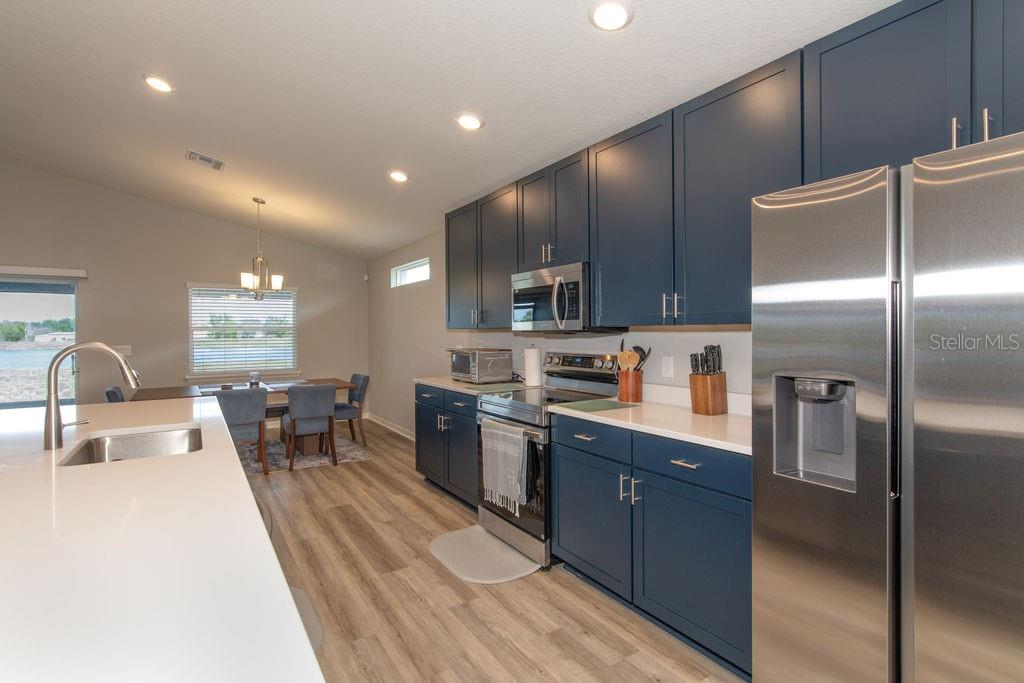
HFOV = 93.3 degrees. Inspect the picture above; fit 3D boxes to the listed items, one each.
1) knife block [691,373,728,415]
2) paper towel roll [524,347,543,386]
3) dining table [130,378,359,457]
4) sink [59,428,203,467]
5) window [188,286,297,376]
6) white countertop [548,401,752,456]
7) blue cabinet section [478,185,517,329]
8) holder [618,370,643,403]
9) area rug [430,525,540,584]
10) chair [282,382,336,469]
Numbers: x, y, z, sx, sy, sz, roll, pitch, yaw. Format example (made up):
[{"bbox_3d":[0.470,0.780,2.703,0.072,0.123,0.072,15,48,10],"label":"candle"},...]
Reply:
[{"bbox_3d":[1.004,0.264,2.471,0.135,0.208,0.125,-1,2,-34],"label":"knife block"},{"bbox_3d":[0.164,0.198,3.704,0.126,0.292,0.126,0,1,0],"label":"paper towel roll"},{"bbox_3d":[-2.908,0.895,5.408,2.070,0.760,1.000,-1,2,-34],"label":"dining table"},{"bbox_3d":[-1.522,0.538,1.993,0.430,0.220,0.650,-1,2,-34],"label":"sink"},{"bbox_3d":[-3.669,-0.147,6.675,1.300,1.210,0.100,-1,2,-34],"label":"window"},{"bbox_3d":[0.799,0.385,2.390,0.650,0.029,1.195,-1,2,-34],"label":"white countertop"},{"bbox_3d":[0.015,-0.608,3.682,0.325,1.011,0.553,-1,2,-34],"label":"blue cabinet section"},{"bbox_3d":[0.722,0.278,2.982,0.140,0.180,0.140,0,1,0],"label":"holder"},{"bbox_3d":[-0.212,1.274,2.907,0.460,0.013,0.750,-1,2,-34],"label":"area rug"},{"bbox_3d":[-2.133,0.844,5.083,0.470,0.865,0.630,-1,1,-27],"label":"chair"}]

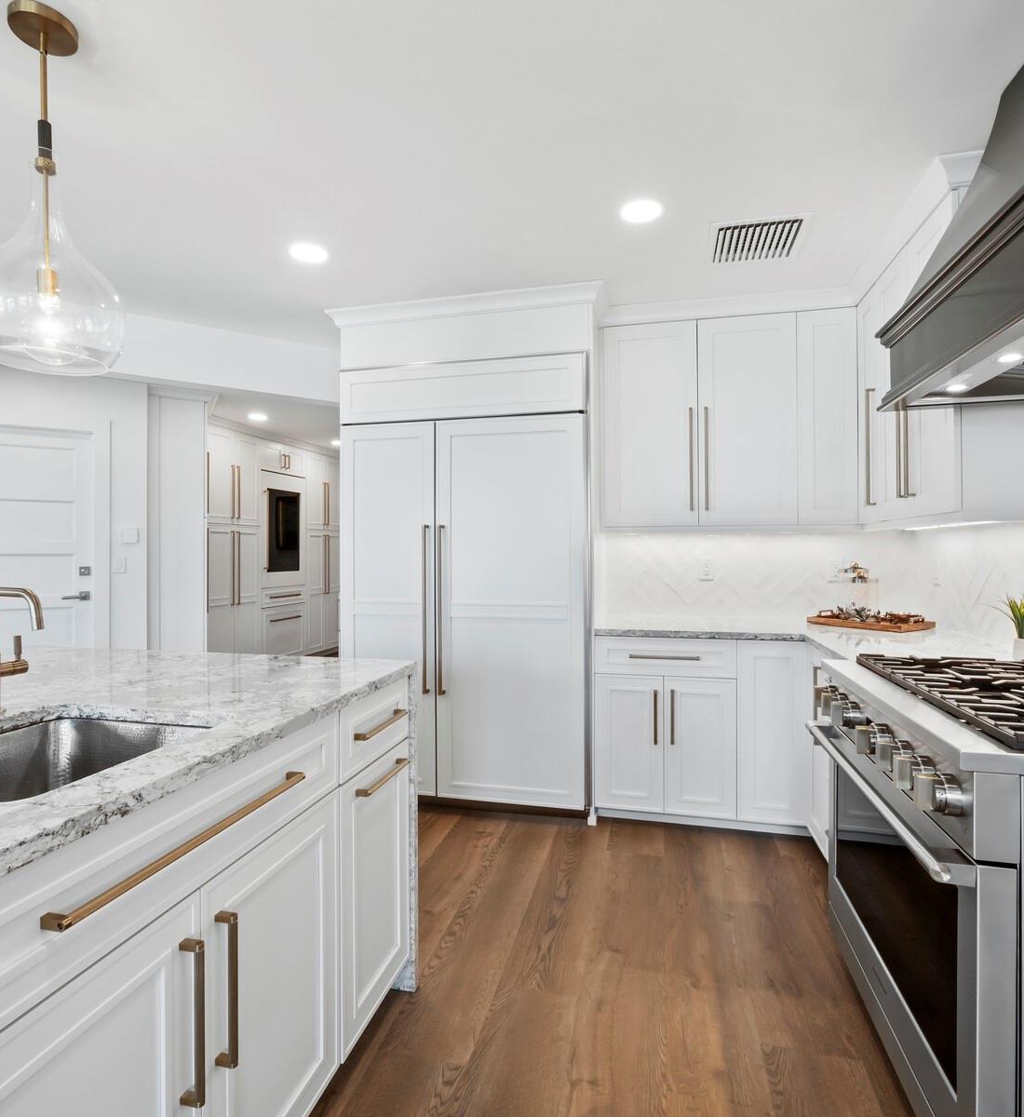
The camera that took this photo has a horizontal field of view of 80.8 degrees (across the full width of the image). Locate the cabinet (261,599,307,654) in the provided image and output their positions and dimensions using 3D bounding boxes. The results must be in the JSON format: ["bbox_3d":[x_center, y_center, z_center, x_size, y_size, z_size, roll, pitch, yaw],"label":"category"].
[{"bbox_3d":[-2.731,0.808,6.550,0.610,0.605,0.810,0,0,14],"label":"cabinet"}]

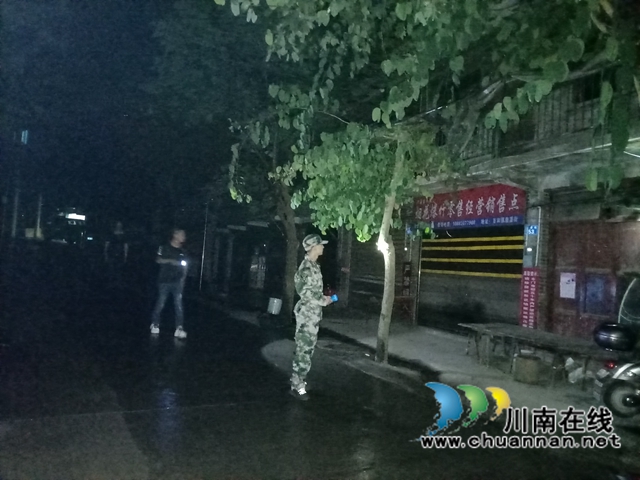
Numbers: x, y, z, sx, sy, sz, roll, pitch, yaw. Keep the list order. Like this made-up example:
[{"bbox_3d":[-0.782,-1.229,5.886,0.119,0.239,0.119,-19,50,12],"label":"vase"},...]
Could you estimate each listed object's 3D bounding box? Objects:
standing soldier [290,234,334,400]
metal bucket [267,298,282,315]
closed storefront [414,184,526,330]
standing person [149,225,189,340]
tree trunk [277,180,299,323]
[{"bbox_3d":[-0.065,0.786,5.121,0.430,1.740,0.480,3,-3,9],"label":"standing soldier"},{"bbox_3d":[-0.975,1.425,10.300,0.280,0.320,0.280,7,-3,0],"label":"metal bucket"},{"bbox_3d":[3.011,0.481,9.931,0.350,2.950,3.040,5,-3,-24],"label":"closed storefront"},{"bbox_3d":[-2.416,0.700,7.892,0.500,1.740,0.380,5,-3,-37],"label":"standing person"},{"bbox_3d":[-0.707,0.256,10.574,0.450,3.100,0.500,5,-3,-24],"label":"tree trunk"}]

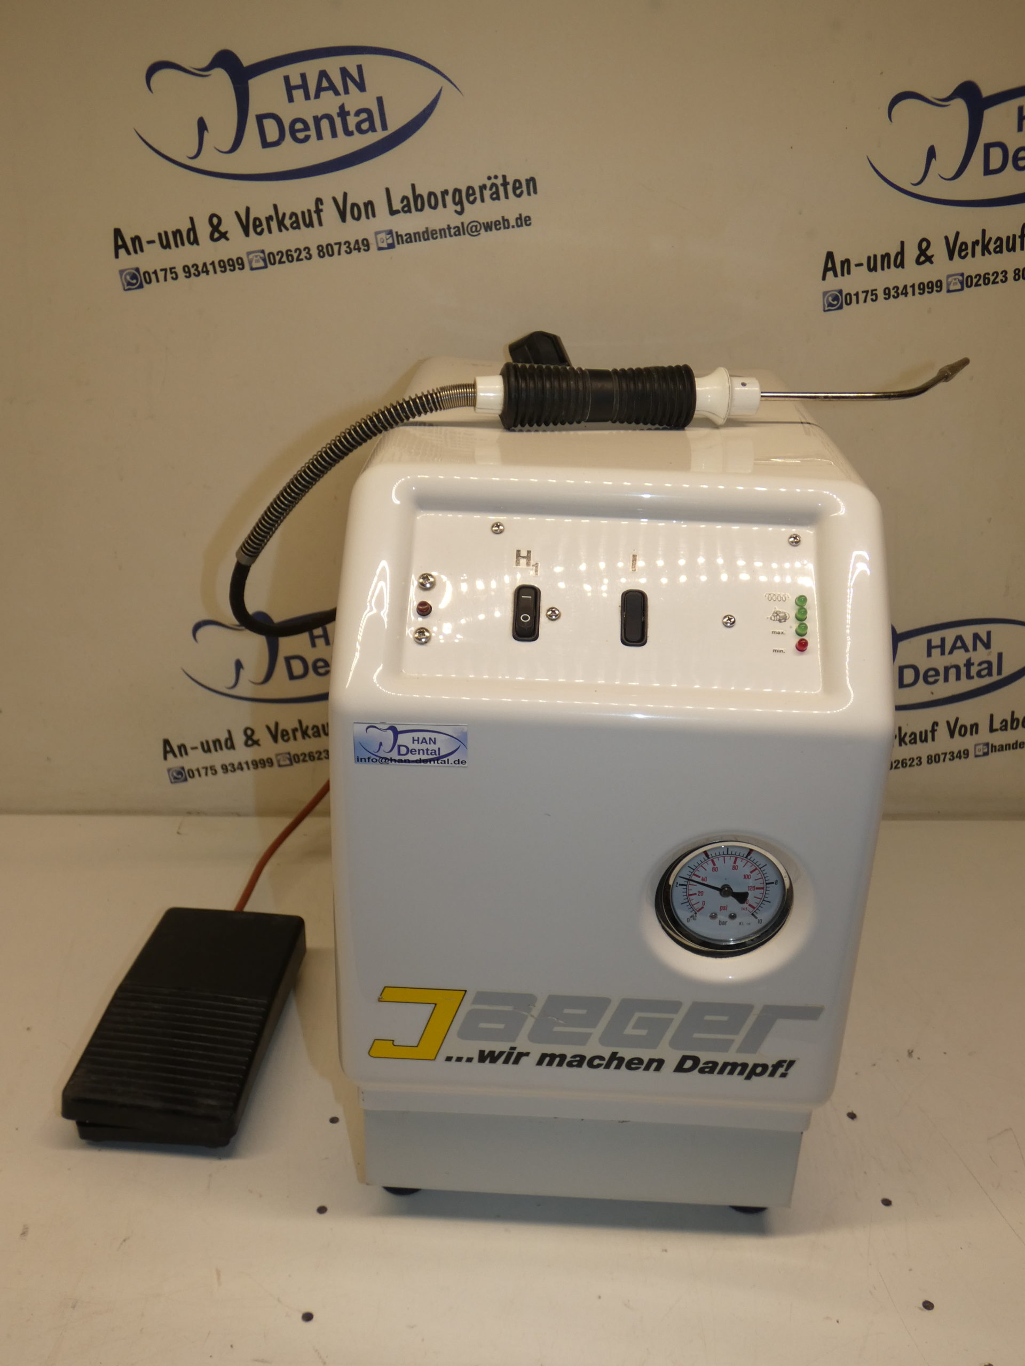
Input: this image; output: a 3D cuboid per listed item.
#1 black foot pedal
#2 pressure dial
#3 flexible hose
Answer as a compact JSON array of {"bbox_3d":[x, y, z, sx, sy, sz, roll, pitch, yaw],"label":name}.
[{"bbox_3d":[-0.207,0.216,0.802,0.102,0.036,0.187,3,24,4],"label":"black foot pedal"},{"bbox_3d":[0.100,0.099,0.585,0.064,0.064,0.030,2,23,2],"label":"pressure dial"},{"bbox_3d":[-0.090,-0.098,0.698,0.142,0.152,0.085,2,23,2],"label":"flexible hose"}]

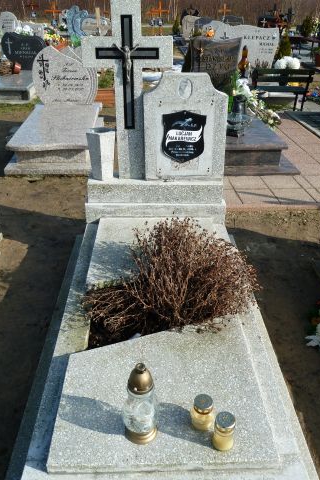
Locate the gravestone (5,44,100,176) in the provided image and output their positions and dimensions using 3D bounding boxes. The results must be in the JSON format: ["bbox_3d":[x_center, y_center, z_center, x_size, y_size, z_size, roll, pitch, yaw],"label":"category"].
[{"bbox_3d":[-1.209,-1.607,4.851,0.860,1.030,1.960,-2,31,-5],"label":"gravestone"}]

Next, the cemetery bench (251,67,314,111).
[{"bbox_3d":[1.700,-2.157,6.101,0.880,0.740,0.480,1,31,0],"label":"cemetery bench"}]

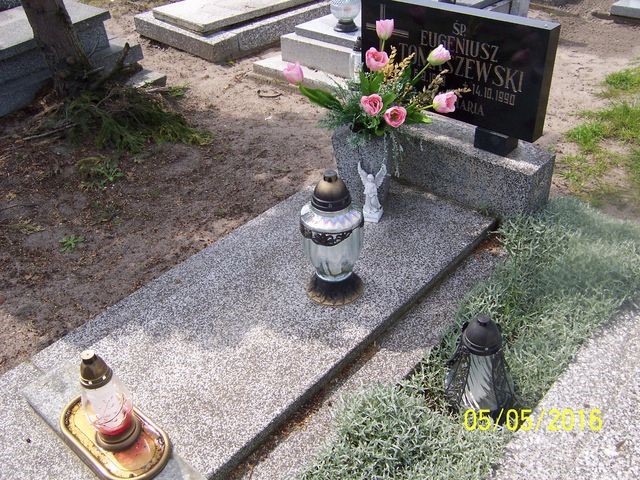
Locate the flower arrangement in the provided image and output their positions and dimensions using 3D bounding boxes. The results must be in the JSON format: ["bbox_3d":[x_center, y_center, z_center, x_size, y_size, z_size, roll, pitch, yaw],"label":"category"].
[{"bbox_3d":[0.136,-0.456,1.783,0.549,0.370,0.314,27,46,35],"label":"flower arrangement"}]

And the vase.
[{"bbox_3d":[0.136,-0.234,1.993,0.176,0.235,0.176,27,46,35],"label":"vase"}]

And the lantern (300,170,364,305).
[{"bbox_3d":[0.032,-0.016,1.598,0.168,0.366,0.168,-2,36,2],"label":"lantern"}]

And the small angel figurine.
[{"bbox_3d":[0.171,-0.145,1.913,0.083,0.184,0.058,9,38,17],"label":"small angel figurine"}]

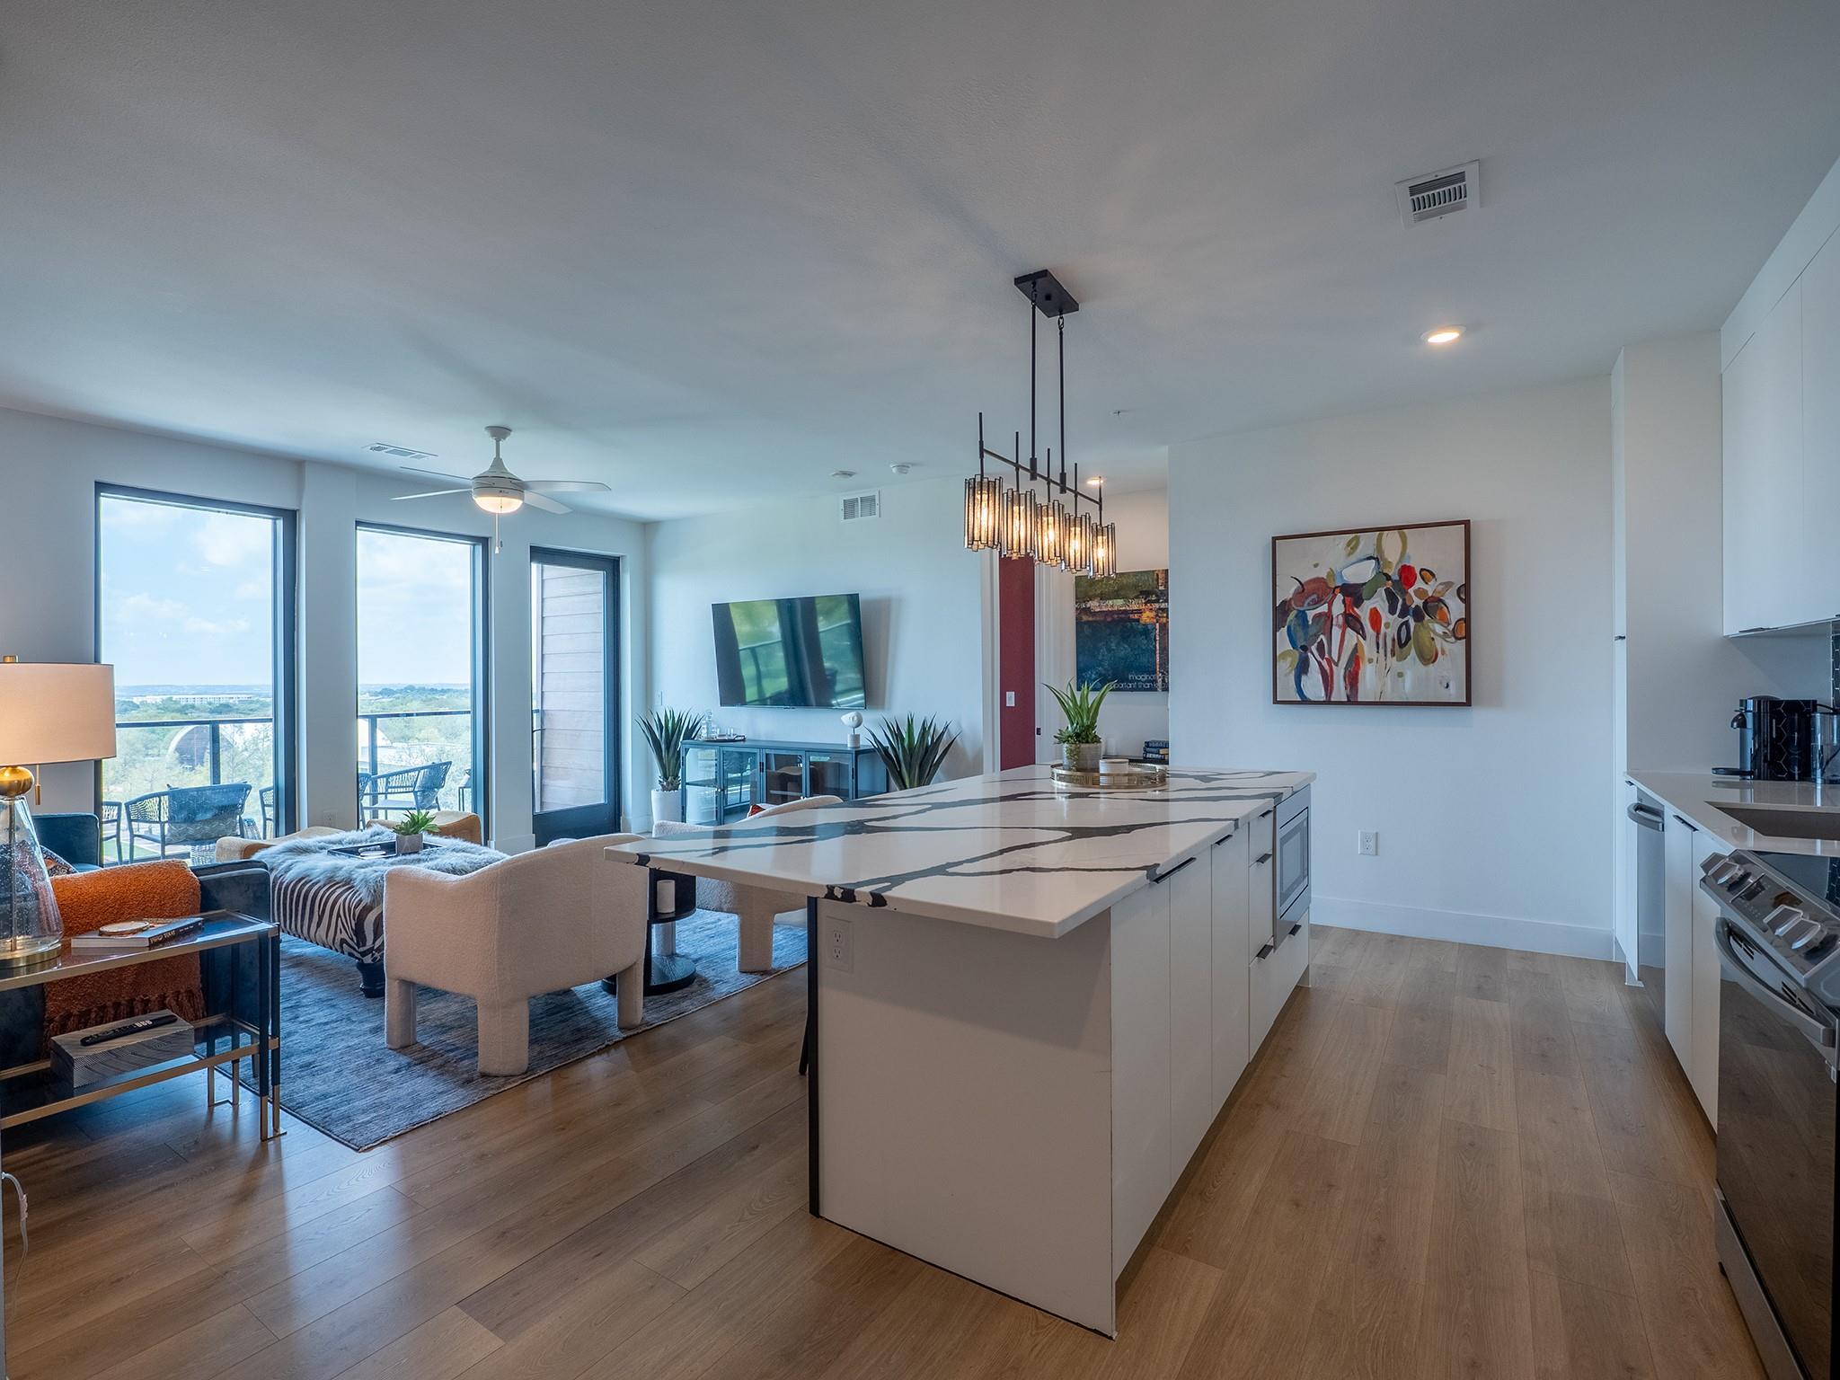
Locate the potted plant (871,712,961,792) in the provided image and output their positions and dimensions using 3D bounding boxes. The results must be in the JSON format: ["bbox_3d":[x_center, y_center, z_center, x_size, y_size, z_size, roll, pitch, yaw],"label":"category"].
[{"bbox_3d":[-0.040,0.737,5.796,0.630,1.150,0.600,0,0,33],"label":"potted plant"}]

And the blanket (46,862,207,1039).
[{"bbox_3d":[-2.497,0.812,2.636,0.270,0.470,0.370,0,0,33],"label":"blanket"}]

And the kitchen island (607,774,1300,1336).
[{"bbox_3d":[0.469,0.841,2.901,1.217,0.914,2.693,0,0,33],"label":"kitchen island"}]

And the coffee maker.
[{"bbox_3d":[3.582,0.199,3.558,0.360,0.338,0.160,0,0,33],"label":"coffee maker"}]

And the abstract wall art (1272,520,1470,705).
[{"bbox_3d":[2.377,-0.385,4.526,0.928,0.939,0.045,0,0,33],"label":"abstract wall art"}]

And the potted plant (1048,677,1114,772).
[{"bbox_3d":[0.673,0.160,3.542,0.260,0.416,0.260,0,0,33],"label":"potted plant"}]

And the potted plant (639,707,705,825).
[{"bbox_3d":[-2.112,0.737,7.168,0.570,1.165,0.550,0,0,33],"label":"potted plant"}]

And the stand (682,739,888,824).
[{"bbox_3d":[-1.080,0.874,6.617,1.790,0.880,0.380,0,0,33],"label":"stand"}]

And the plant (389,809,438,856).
[{"bbox_3d":[-2.545,0.702,4.282,0.200,0.225,0.200,0,0,33],"label":"plant"}]

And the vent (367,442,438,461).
[{"bbox_3d":[-3.172,-1.440,5.208,0.190,0.020,0.365,0,0,33],"label":"vent"}]

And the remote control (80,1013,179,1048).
[{"bbox_3d":[-2.206,0.956,2.381,0.043,0.020,0.195,0,0,33],"label":"remote control"}]

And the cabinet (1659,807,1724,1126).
[{"bbox_3d":[2.611,0.832,2.436,0.590,0.810,0.930,0,0,33],"label":"cabinet"}]

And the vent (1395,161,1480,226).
[{"bbox_3d":[1.535,-1.449,2.516,0.204,0.020,0.295,0,0,33],"label":"vent"}]

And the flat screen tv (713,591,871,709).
[{"bbox_3d":[-1.011,-0.279,6.517,1.450,0.830,0.055,0,6,32],"label":"flat screen tv"}]

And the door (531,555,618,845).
[{"bbox_3d":[-2.898,0.070,7.128,0.090,2.444,0.920,0,0,33],"label":"door"}]

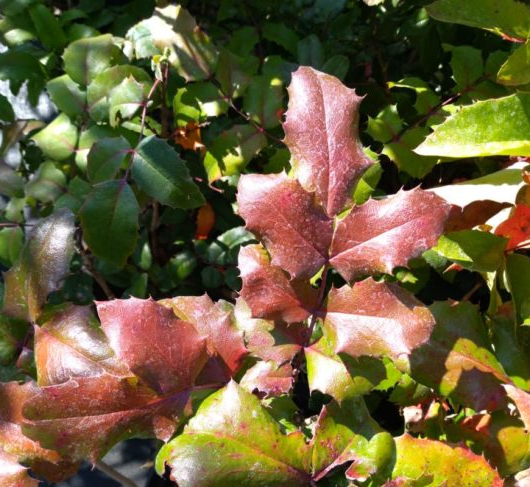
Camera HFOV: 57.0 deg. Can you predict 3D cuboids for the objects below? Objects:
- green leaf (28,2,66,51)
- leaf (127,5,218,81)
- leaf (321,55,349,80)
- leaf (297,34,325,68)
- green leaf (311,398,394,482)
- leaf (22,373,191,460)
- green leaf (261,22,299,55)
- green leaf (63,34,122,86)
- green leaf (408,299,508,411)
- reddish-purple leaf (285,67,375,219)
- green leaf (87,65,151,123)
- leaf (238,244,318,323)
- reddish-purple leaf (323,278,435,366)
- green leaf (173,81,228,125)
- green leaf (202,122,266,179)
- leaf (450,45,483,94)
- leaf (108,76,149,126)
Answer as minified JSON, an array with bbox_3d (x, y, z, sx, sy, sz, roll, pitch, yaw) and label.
[{"bbox_3d":[-0.224,-0.222,0.500,0.030,0.010,0.057,-25,82,-4],"label":"green leaf"},{"bbox_3d":[-0.074,-0.156,0.400,0.081,0.022,0.051,31,84,7],"label":"leaf"},{"bbox_3d":[0.087,-0.220,0.620,0.037,0.046,0.010,9,0,6],"label":"leaf"},{"bbox_3d":[0.055,-0.228,0.580,0.032,0.010,0.045,2,81,0],"label":"leaf"},{"bbox_3d":[0.048,0.116,0.286,0.056,0.021,0.049,-27,74,-15],"label":"green leaf"},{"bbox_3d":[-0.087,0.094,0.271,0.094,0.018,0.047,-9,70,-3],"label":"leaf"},{"bbox_3d":[0.020,-0.254,0.600,0.058,0.013,0.046,39,74,13],"label":"green leaf"},{"bbox_3d":[-0.145,-0.153,0.410,0.048,0.014,0.047,8,78,2],"label":"green leaf"},{"bbox_3d":[0.144,0.083,0.360,0.078,0.020,0.066,40,73,7],"label":"green leaf"},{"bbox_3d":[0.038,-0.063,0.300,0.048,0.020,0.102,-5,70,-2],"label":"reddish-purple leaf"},{"bbox_3d":[-0.149,-0.155,0.500,0.068,0.047,0.012,-32,7,-16],"label":"green leaf"},{"bbox_3d":[0.008,0.027,0.295,0.058,0.017,0.043,32,78,14],"label":"leaf"},{"bbox_3d":[0.074,0.050,0.320,0.075,0.022,0.055,5,69,-4],"label":"reddish-purple leaf"},{"bbox_3d":[-0.073,-0.159,0.550,0.063,0.018,0.053,6,64,3],"label":"green leaf"},{"bbox_3d":[-0.025,-0.075,0.410,0.064,0.012,0.047,-43,72,-8],"label":"green leaf"},{"bbox_3d":[0.220,-0.189,0.530,0.034,0.053,0.010,-2,-2,17],"label":"leaf"},{"bbox_3d":[-0.140,-0.145,0.500,0.044,0.018,0.052,-27,61,-9],"label":"leaf"}]

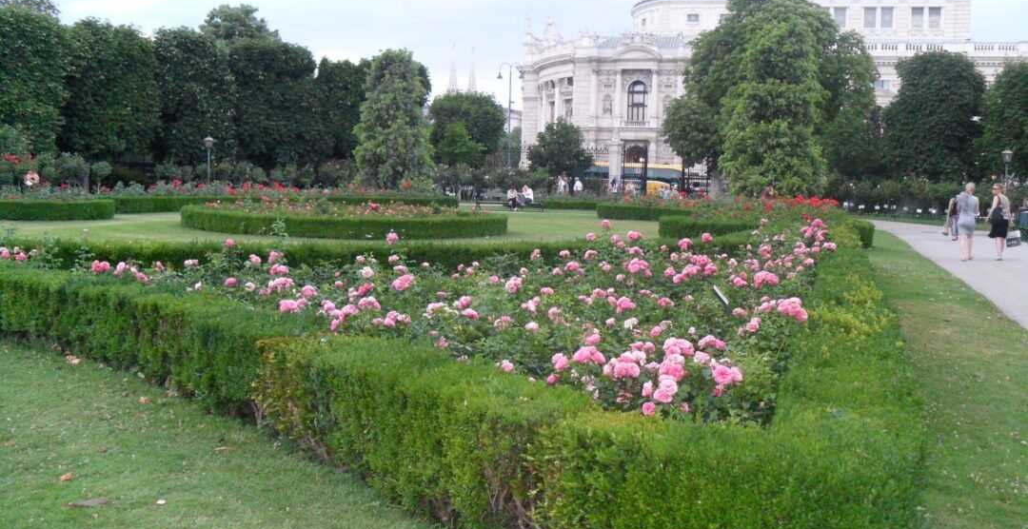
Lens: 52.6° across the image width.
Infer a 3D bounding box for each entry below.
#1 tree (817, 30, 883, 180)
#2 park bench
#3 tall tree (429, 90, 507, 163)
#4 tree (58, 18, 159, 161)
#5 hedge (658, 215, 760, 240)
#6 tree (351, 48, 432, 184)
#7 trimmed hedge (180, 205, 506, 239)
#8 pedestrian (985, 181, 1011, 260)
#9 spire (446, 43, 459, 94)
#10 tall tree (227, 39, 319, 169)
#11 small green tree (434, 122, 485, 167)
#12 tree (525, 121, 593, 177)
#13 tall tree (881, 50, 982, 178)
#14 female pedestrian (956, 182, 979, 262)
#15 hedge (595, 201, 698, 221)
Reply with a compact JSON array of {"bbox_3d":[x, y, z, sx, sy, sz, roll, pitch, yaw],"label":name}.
[{"bbox_3d":[21.753,-9.621,69.405,5.128,11.663,6.500,3,5,17],"label":"tree"},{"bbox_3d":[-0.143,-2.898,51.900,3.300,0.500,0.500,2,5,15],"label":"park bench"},{"bbox_3d":[-3.663,-9.208,80.000,6.200,8.400,6.000,1,5,0],"label":"tall tree"},{"bbox_3d":[-22.262,-8.233,57.000,4.400,9.600,4.800,5,6,43],"label":"tree"},{"bbox_3d":[5.400,-0.870,27.800,0.650,0.550,3.900,-3,6,-37],"label":"hedge"},{"bbox_3d":[-7.232,-8.153,61.548,4.656,8.882,4.656,1,5,-7],"label":"tree"},{"bbox_3d":[-4.954,-1.329,30.302,9.700,0.560,9.700,0,5,-9],"label":"trimmed hedge"},{"bbox_3d":[10.370,-0.891,22.235,0.560,1.650,0.420,2,5,11],"label":"pedestrian"},{"bbox_3d":[-44.956,-140.683,756.010,9.500,40.000,9.500,1,5,-4],"label":"spire"},{"bbox_3d":[-15.668,-9.399,67.479,6.103,10.042,6.103,0,5,-13],"label":"tall tree"},{"bbox_3d":[-3.844,-7.185,73.000,3.500,5.500,3.500,1,5,0],"label":"small green tree"},{"bbox_3d":[3.109,-6.930,70.000,4.500,5.700,4.500,1,5,0],"label":"tree"},{"bbox_3d":[25.816,-8.187,64.500,6.309,9.781,6.309,3,5,21],"label":"tall tree"},{"bbox_3d":[9.774,-0.927,22.400,0.480,1.680,0.360,2,5,17],"label":"female pedestrian"},{"bbox_3d":[5.400,-1.970,41.300,0.650,0.550,6.600,-2,5,-30],"label":"hedge"}]

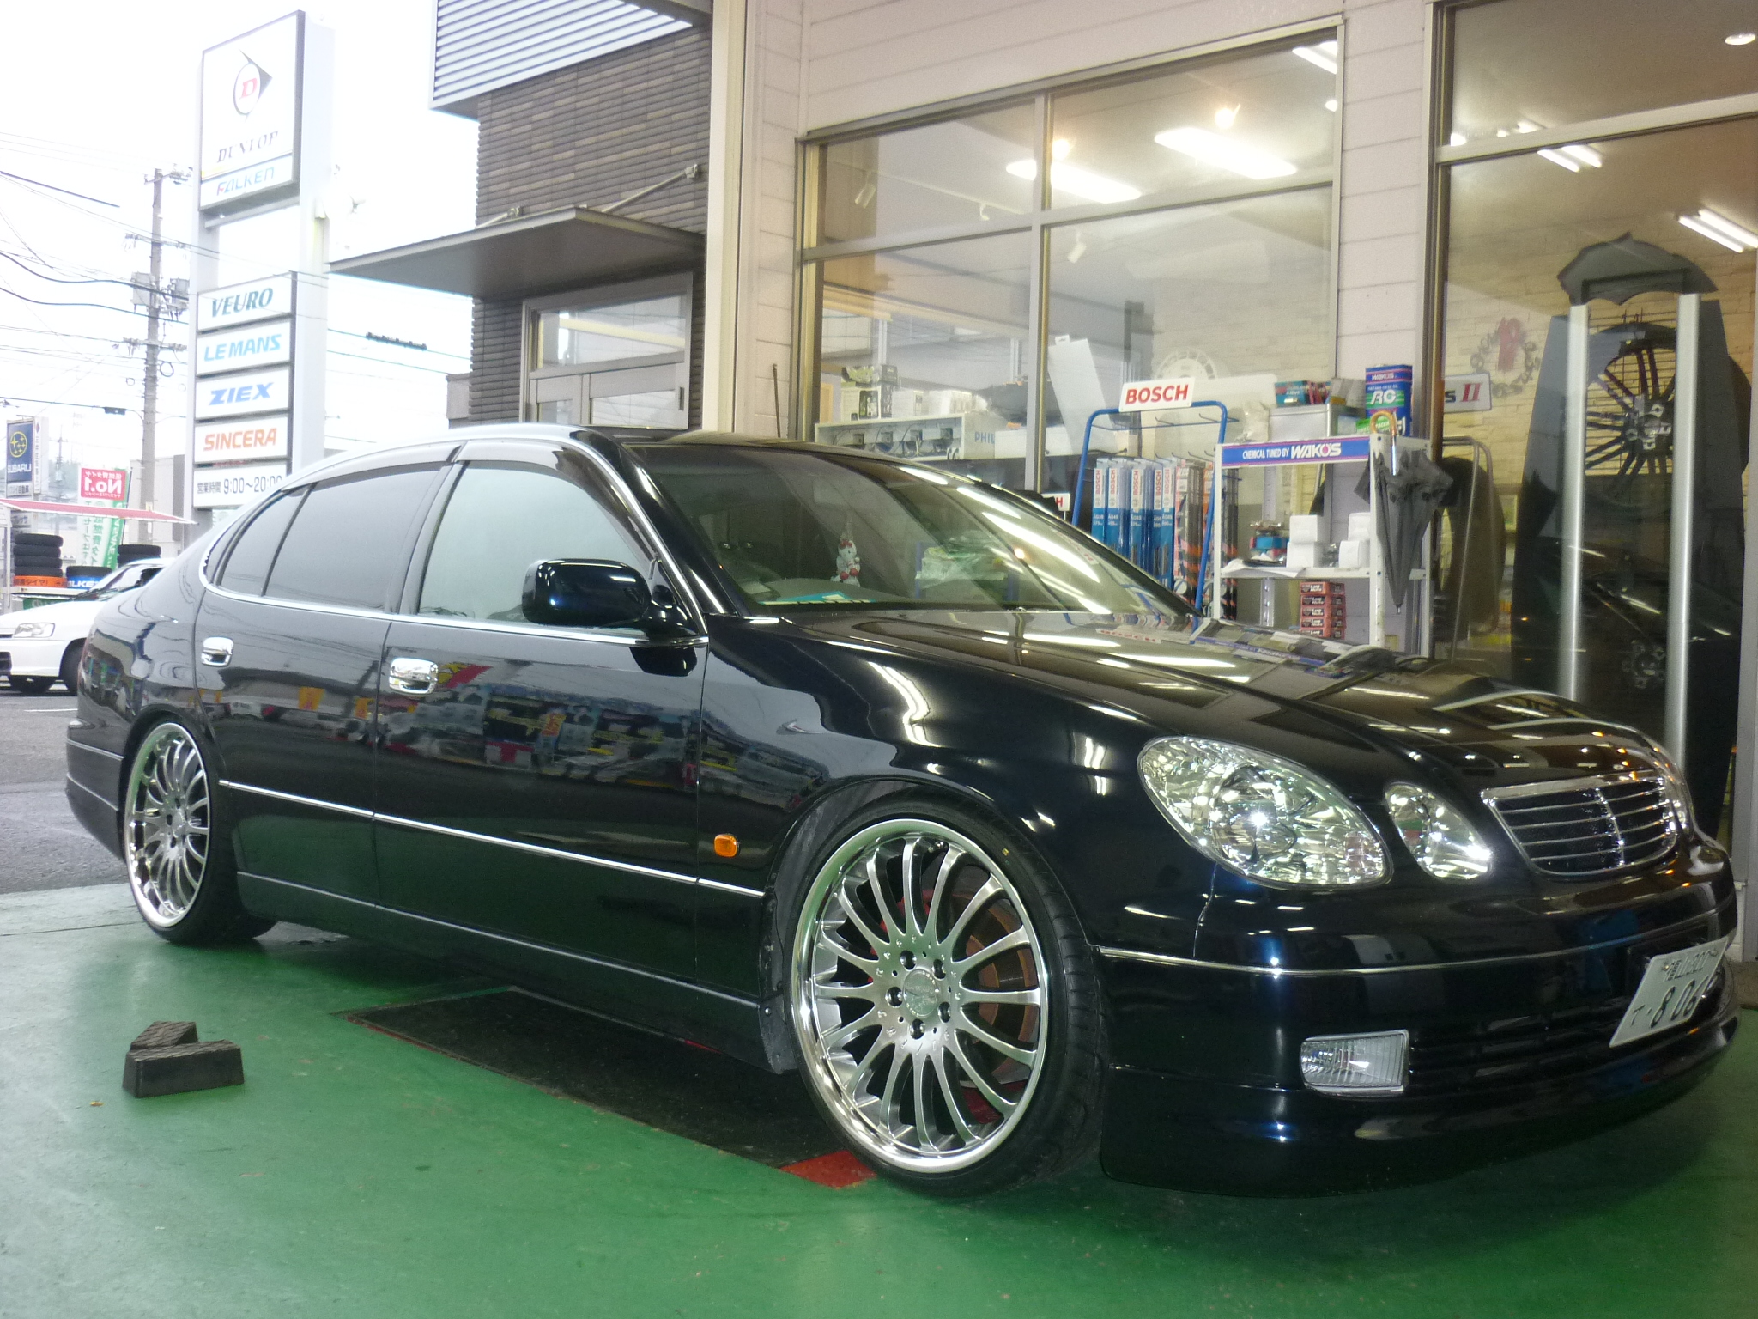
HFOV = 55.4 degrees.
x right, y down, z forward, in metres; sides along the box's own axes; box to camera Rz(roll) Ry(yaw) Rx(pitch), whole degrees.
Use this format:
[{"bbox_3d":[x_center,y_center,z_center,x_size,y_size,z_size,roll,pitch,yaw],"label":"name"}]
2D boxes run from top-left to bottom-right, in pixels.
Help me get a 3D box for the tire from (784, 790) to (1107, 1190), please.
[{"bbox_3d":[0.136,0.538,2.734,0.632,0.630,0.240,2,1,44],"label":"tire"}]

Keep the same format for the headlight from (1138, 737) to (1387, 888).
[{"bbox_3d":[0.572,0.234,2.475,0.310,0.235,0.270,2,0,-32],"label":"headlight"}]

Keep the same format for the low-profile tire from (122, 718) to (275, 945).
[{"bbox_3d":[-1.873,0.455,4.714,0.655,0.655,0.250,2,0,44],"label":"low-profile tire"}]

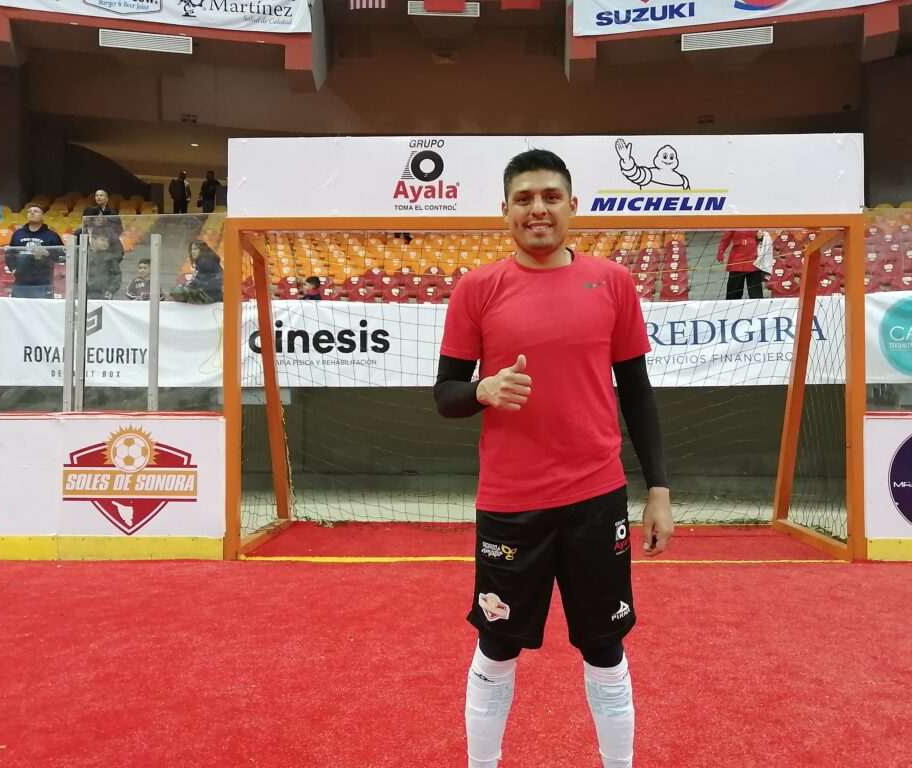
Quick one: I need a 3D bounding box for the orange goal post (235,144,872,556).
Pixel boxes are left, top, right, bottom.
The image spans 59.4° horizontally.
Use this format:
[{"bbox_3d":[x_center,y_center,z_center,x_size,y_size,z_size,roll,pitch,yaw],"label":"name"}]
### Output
[{"bbox_3d":[0.625,-0.245,6.280,4.520,2.970,1.350,0,0,1],"label":"orange goal post"}]

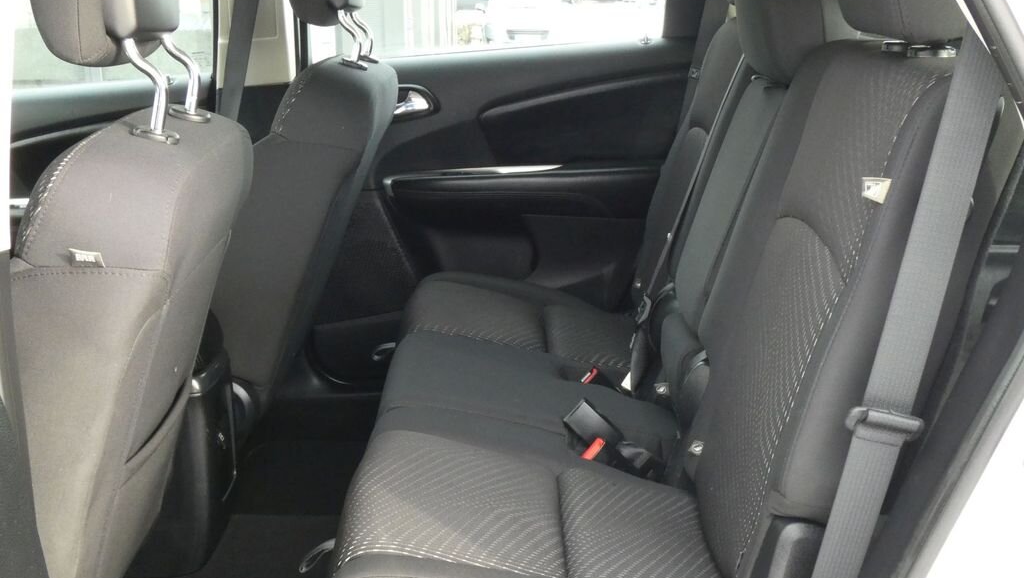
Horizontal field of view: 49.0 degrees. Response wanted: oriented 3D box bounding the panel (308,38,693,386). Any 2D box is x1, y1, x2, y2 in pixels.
[{"bbox_3d":[-0.010,-0.163,2.510,0.870,0.770,0.140,0,16,-1],"label":"panel"}]

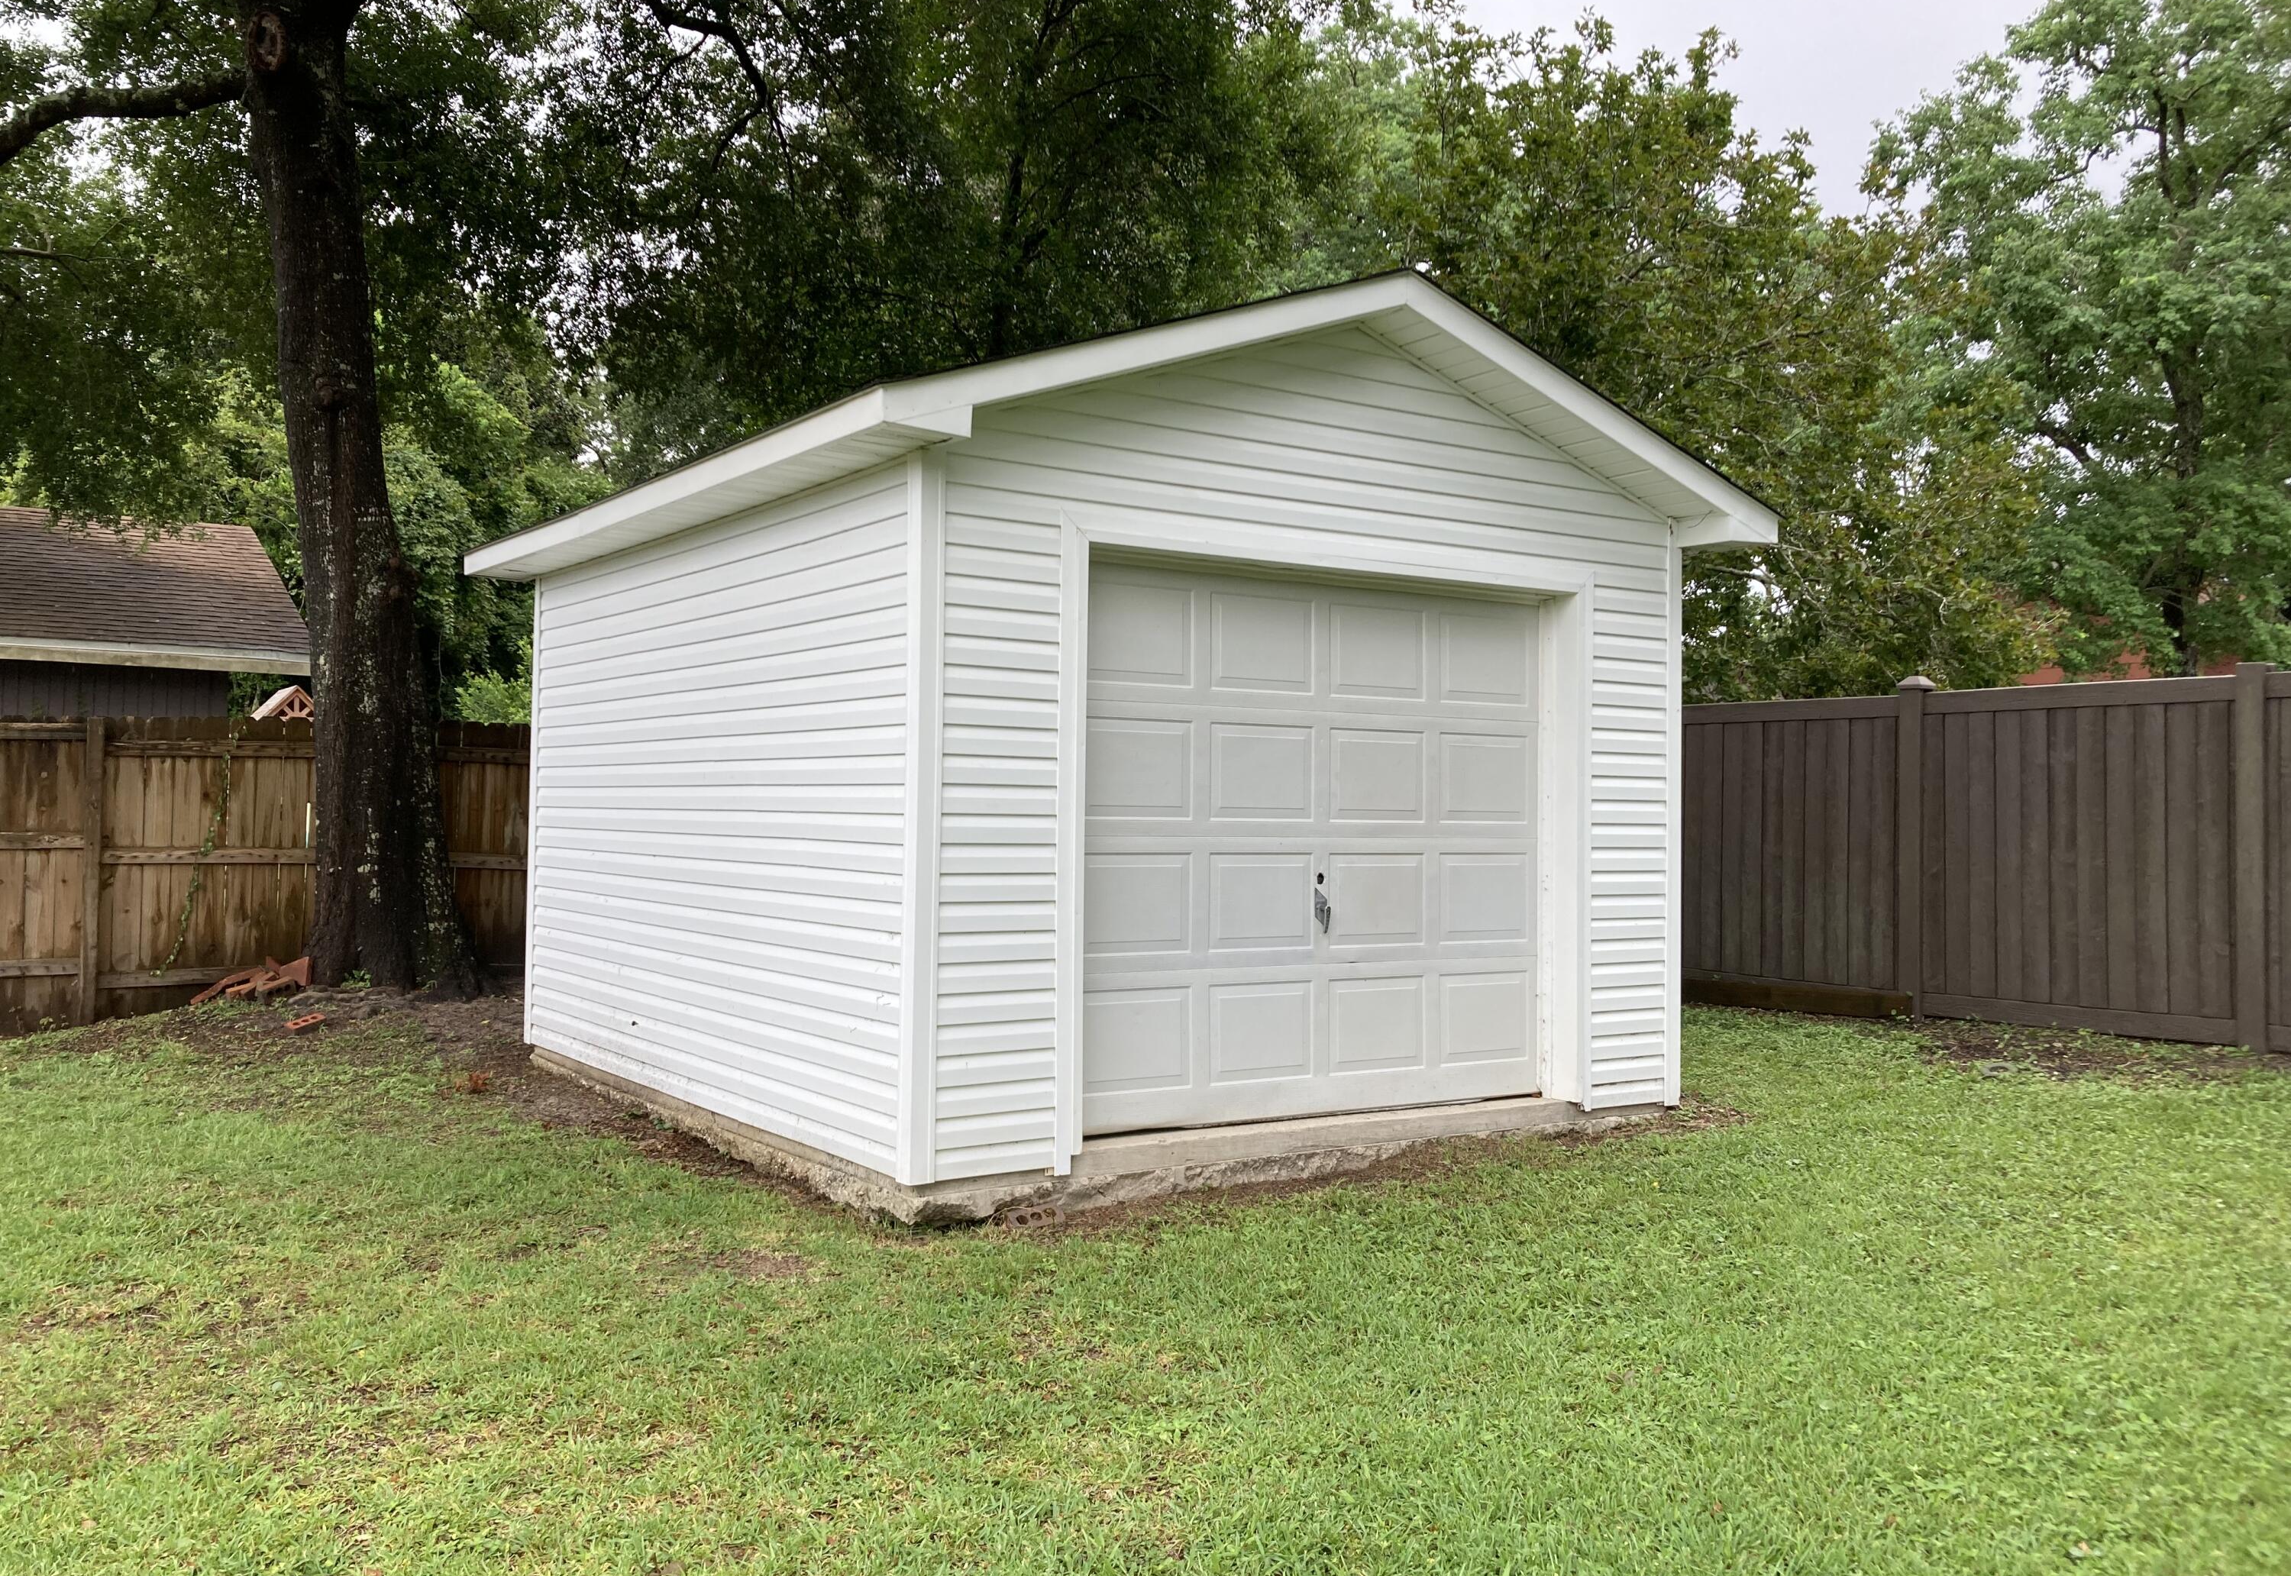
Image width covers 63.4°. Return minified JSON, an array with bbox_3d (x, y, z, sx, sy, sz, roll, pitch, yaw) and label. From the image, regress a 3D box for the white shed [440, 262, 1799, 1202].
[{"bbox_3d":[-0.410,-0.243,8.893,4.343,3.345,4.890,1,-1,-34],"label":"white shed"}]

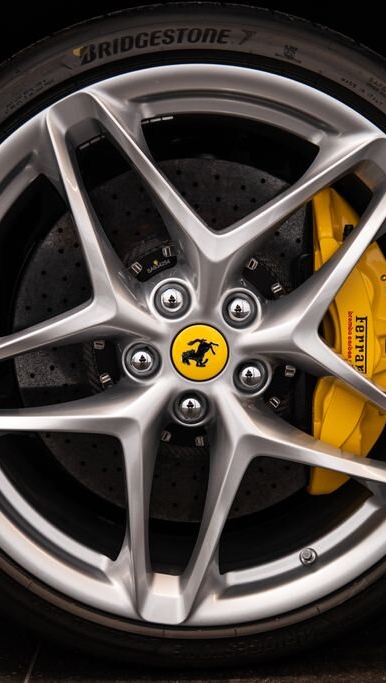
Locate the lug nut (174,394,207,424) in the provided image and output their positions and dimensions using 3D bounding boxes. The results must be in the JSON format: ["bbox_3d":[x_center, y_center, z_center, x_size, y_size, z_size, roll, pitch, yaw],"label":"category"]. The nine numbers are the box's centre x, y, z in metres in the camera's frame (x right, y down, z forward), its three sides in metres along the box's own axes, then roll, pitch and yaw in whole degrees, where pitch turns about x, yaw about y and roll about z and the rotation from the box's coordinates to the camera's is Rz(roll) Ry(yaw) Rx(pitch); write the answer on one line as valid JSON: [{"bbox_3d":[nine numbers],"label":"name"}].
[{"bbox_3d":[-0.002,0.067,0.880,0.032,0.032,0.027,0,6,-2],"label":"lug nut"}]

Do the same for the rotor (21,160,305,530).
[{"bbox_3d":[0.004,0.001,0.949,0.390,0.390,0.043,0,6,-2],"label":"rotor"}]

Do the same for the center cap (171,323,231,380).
[{"bbox_3d":[0.007,0.010,0.868,0.058,0.058,0.014,0,6,-2],"label":"center cap"}]

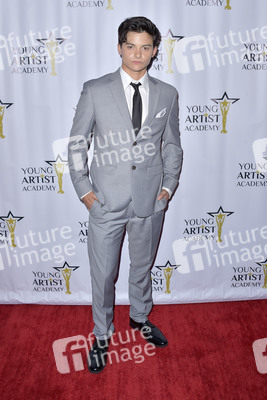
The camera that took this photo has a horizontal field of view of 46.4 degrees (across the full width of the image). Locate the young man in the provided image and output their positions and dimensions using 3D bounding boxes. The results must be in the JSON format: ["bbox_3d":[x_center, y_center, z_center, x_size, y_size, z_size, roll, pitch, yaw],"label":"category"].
[{"bbox_3d":[-0.030,-0.002,1.646,0.580,1.760,0.400,-5,13,-17],"label":"young man"}]

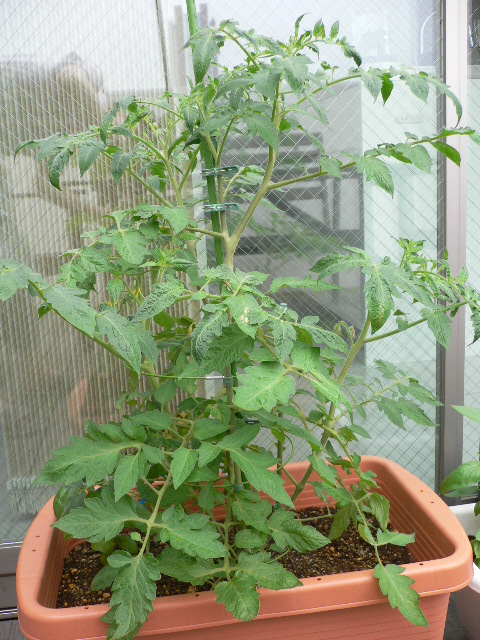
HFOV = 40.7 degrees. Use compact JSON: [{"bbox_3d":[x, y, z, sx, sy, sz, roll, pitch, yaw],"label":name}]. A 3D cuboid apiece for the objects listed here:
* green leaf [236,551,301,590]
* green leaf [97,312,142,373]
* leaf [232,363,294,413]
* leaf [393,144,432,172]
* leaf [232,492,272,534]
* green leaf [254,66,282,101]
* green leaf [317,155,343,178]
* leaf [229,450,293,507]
[{"bbox_3d":[0.039,0.325,0.832,0.086,0.015,0.049,14,41,7],"label":"green leaf"},{"bbox_3d":[-0.158,0.029,0.875,0.040,0.110,0.016,-29,-23,-21],"label":"green leaf"},{"bbox_3d":[0.033,0.091,0.875,0.087,0.051,0.025,-30,-23,-13],"label":"leaf"},{"bbox_3d":[0.253,-0.235,0.928,0.057,0.034,0.018,40,-12,11],"label":"leaf"},{"bbox_3d":[0.024,0.270,0.905,0.068,0.013,0.050,39,58,21],"label":"leaf"},{"bbox_3d":[0.037,-0.315,0.872,0.036,0.058,0.012,0,-23,13],"label":"green leaf"},{"bbox_3d":[0.127,-0.210,0.892,0.025,0.046,0.009,-26,-24,-12],"label":"green leaf"},{"bbox_3d":[0.031,0.212,0.872,0.115,0.027,0.040,38,52,21],"label":"leaf"}]

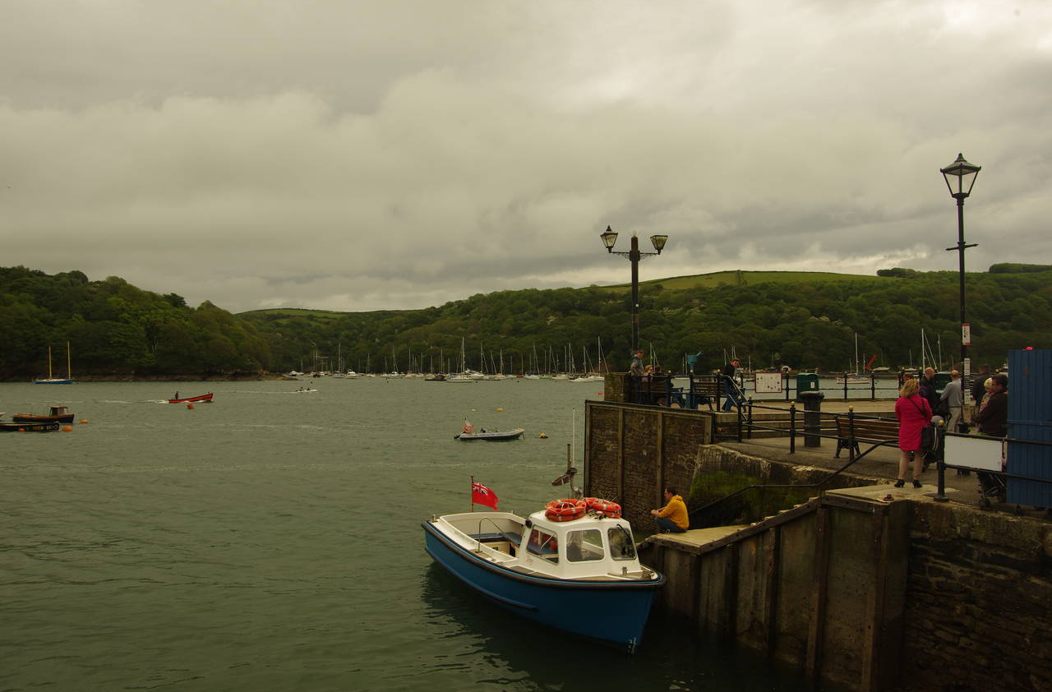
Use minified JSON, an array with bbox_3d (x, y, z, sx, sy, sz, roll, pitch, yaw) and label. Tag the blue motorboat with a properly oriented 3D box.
[{"bbox_3d":[0.422,3.883,15.333,2.500,2.150,7.200,1,-2,-29],"label":"blue motorboat"}]

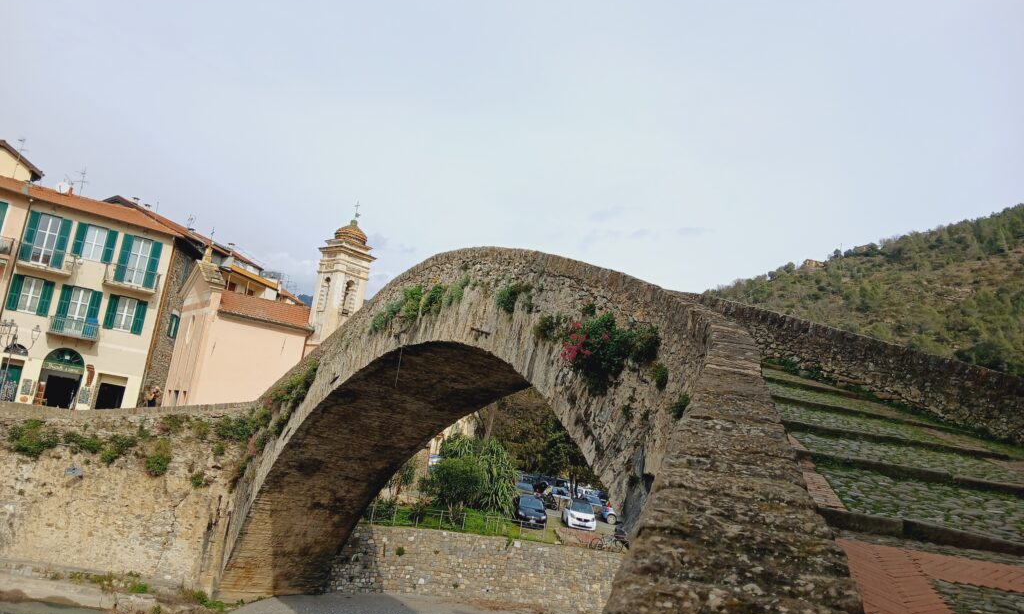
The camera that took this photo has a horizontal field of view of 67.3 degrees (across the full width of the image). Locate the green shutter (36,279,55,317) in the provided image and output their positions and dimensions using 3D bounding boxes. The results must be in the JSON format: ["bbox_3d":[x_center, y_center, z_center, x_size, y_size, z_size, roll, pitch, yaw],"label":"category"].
[{"bbox_3d":[-22.890,-0.380,37.800,0.470,1.760,0.060,15,-14,-34],"label":"green shutter"}]

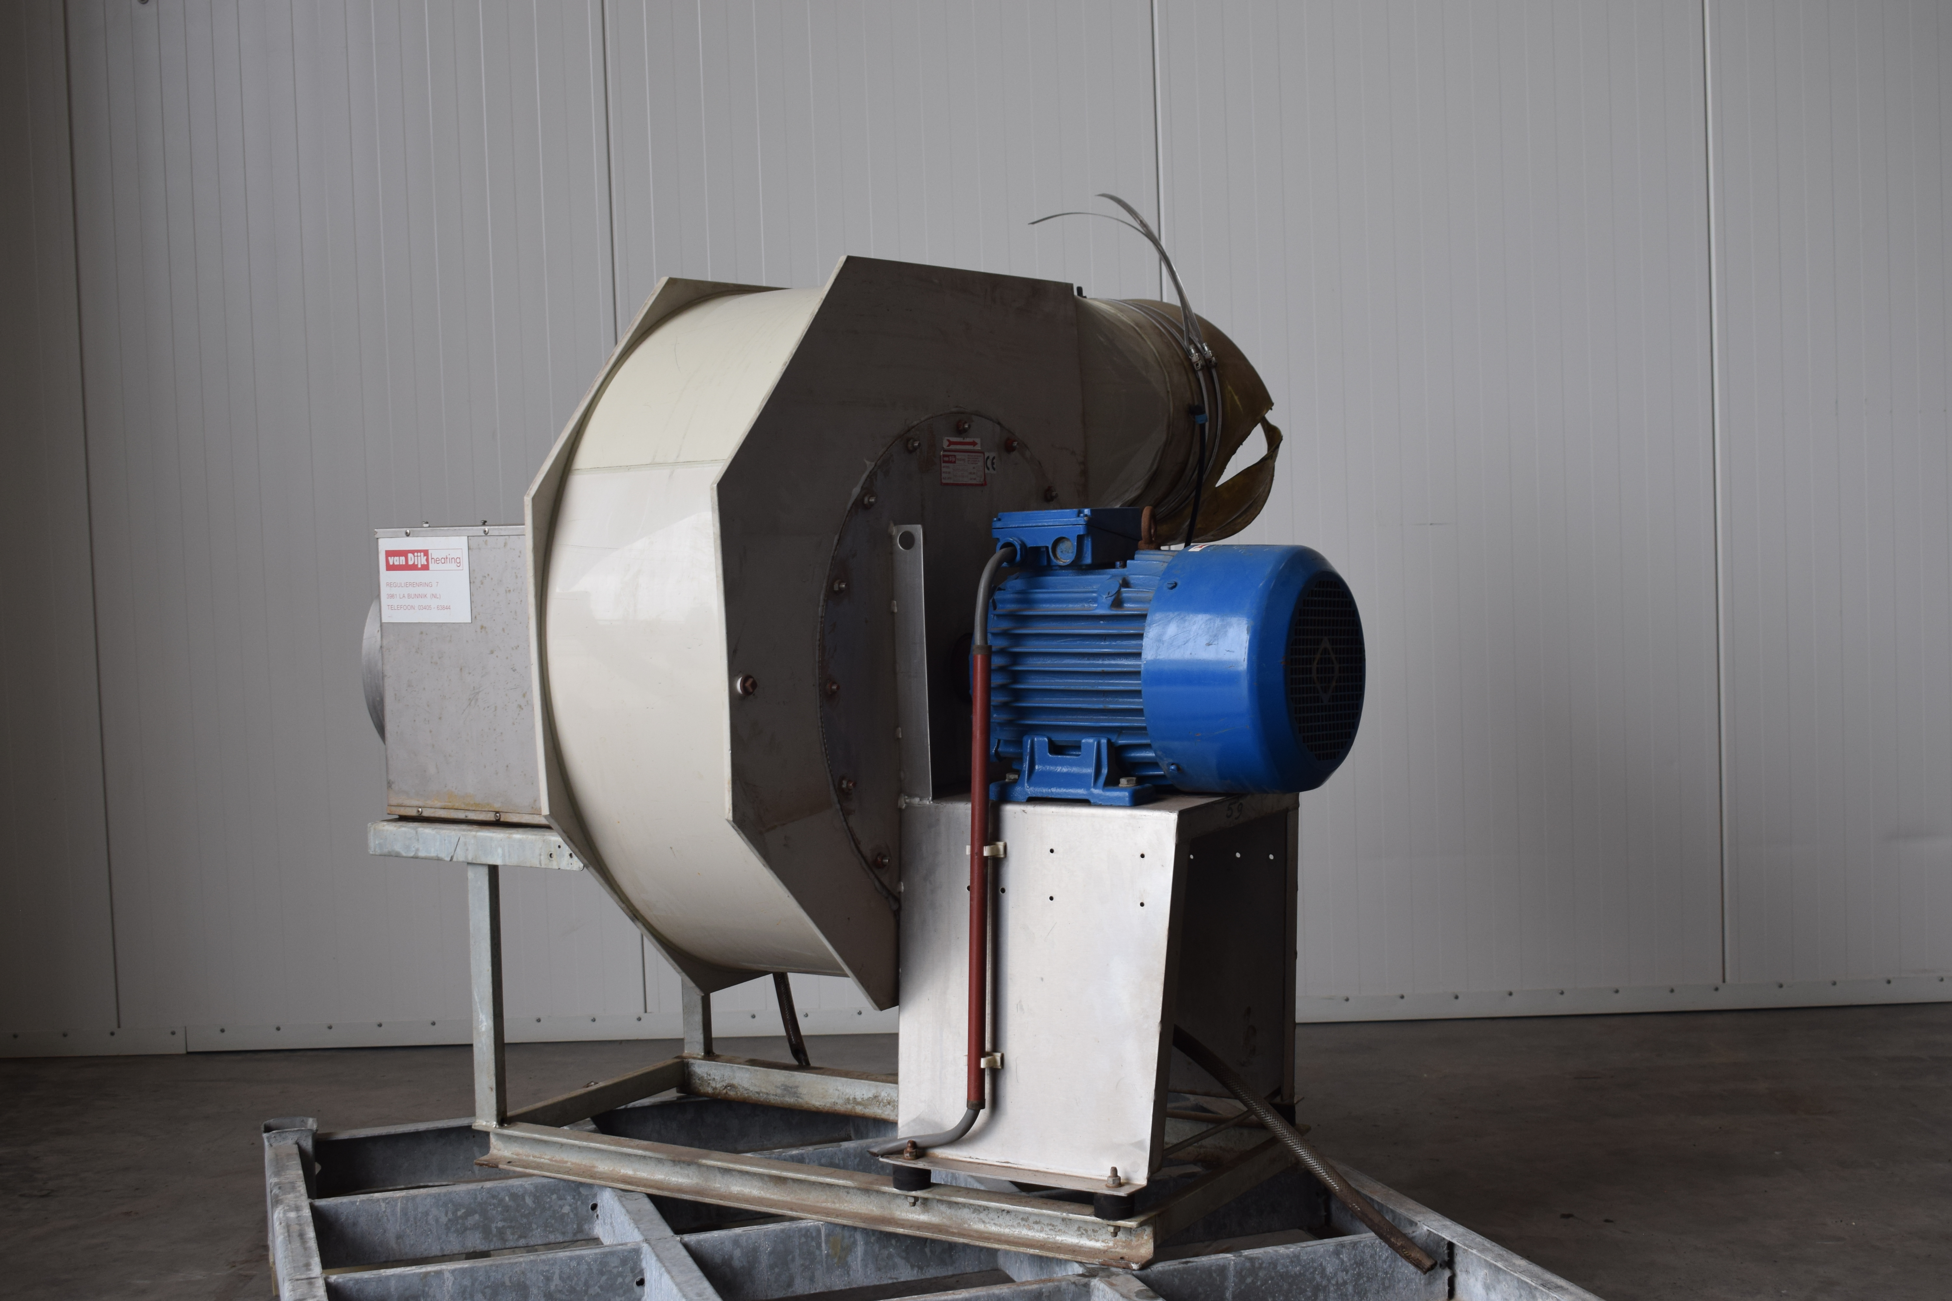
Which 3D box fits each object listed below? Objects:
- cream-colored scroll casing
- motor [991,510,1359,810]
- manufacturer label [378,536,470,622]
[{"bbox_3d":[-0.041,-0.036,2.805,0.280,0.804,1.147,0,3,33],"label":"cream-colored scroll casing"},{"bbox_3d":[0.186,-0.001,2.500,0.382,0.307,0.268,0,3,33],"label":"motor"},{"bbox_3d":[-0.668,-0.085,2.828,0.149,0.104,0.004,0,3,33],"label":"manufacturer label"}]

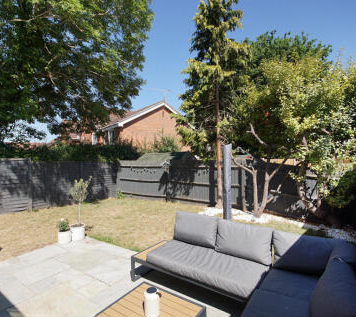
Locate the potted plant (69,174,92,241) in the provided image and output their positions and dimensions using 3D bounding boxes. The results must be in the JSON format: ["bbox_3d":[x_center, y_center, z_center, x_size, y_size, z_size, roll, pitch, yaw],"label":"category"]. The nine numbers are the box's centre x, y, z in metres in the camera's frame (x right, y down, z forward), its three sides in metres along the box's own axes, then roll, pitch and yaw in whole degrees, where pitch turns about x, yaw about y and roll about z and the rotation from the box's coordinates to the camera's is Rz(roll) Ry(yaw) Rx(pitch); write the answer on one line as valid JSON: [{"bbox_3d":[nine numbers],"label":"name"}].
[{"bbox_3d":[-2.180,1.110,4.470,0.490,1.390,0.480,0,-2,0],"label":"potted plant"}]

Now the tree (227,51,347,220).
[{"bbox_3d":[3.360,-0.660,6.200,3.800,5.060,3.200,0,-2,0],"label":"tree"}]

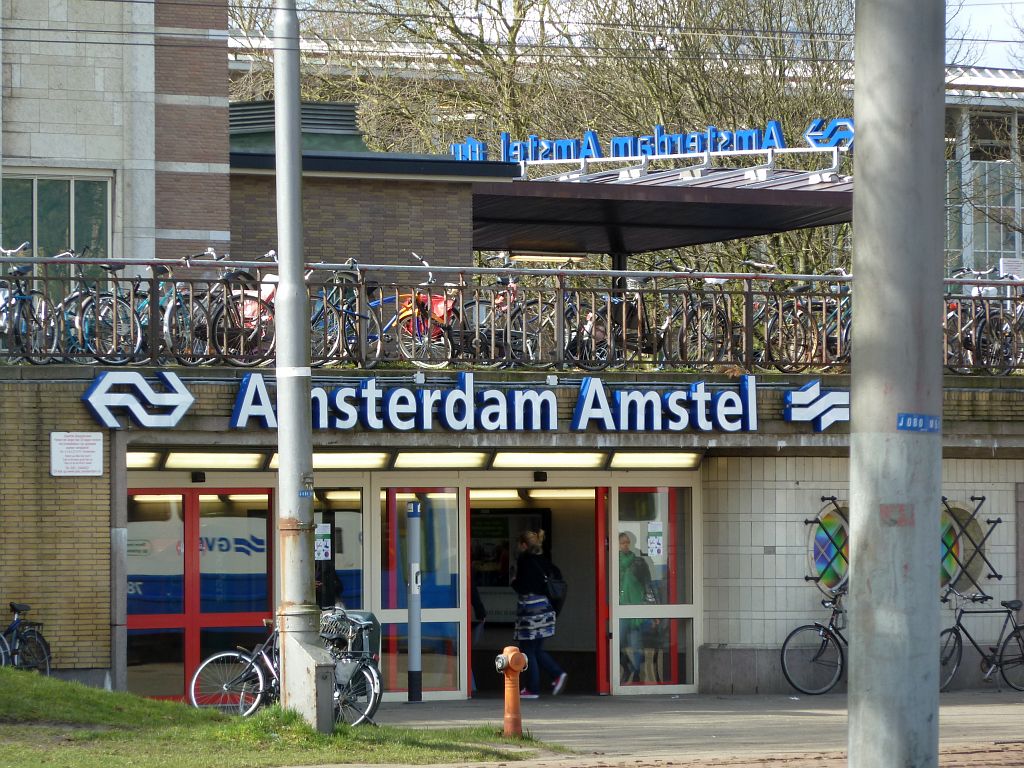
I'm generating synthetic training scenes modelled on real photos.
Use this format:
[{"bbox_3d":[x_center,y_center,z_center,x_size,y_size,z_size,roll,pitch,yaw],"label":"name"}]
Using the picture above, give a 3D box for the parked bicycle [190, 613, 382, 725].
[{"bbox_3d":[-2.067,2.635,70.500,1.769,1.070,0.580,3,-1,0],"label":"parked bicycle"}]

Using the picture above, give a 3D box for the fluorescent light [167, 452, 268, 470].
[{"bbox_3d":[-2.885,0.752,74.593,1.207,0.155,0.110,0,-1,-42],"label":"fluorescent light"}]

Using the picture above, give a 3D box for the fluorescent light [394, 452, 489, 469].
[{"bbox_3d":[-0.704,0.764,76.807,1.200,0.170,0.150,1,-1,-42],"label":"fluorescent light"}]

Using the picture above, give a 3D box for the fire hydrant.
[{"bbox_3d":[0.000,2.721,68.000,0.270,0.810,0.200,0,-1,-22],"label":"fire hydrant"}]

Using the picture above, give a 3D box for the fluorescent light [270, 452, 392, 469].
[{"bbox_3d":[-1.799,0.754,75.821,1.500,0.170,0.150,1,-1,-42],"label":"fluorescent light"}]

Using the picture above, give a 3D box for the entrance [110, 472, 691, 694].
[{"bbox_3d":[-0.925,1.998,76.437,7.736,2.302,0.400,0,-1,-42],"label":"entrance"}]

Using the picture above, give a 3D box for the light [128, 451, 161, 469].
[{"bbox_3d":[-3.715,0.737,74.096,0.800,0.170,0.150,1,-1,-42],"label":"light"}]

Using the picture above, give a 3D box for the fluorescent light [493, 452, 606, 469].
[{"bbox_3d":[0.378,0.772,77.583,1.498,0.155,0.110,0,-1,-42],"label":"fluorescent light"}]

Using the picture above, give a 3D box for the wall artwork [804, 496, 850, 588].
[{"bbox_3d":[3.505,1.708,79.400,1.080,1.080,0.220,1,-1,-40],"label":"wall artwork"}]

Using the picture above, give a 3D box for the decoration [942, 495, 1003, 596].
[{"bbox_3d":[4.690,1.732,80.976,1.080,1.100,0.220,0,-1,-42],"label":"decoration"}]

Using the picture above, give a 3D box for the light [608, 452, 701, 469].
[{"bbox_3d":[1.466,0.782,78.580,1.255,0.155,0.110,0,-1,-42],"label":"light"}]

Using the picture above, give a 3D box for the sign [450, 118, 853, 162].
[{"bbox_3d":[2.412,-4.292,136.137,0.220,0.560,10.453,0,-1,-42],"label":"sign"}]

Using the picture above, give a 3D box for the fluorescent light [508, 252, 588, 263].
[{"bbox_3d":[0.582,-2.076,126.000,1.550,0.150,0.180,1,-1,-42],"label":"fluorescent light"}]

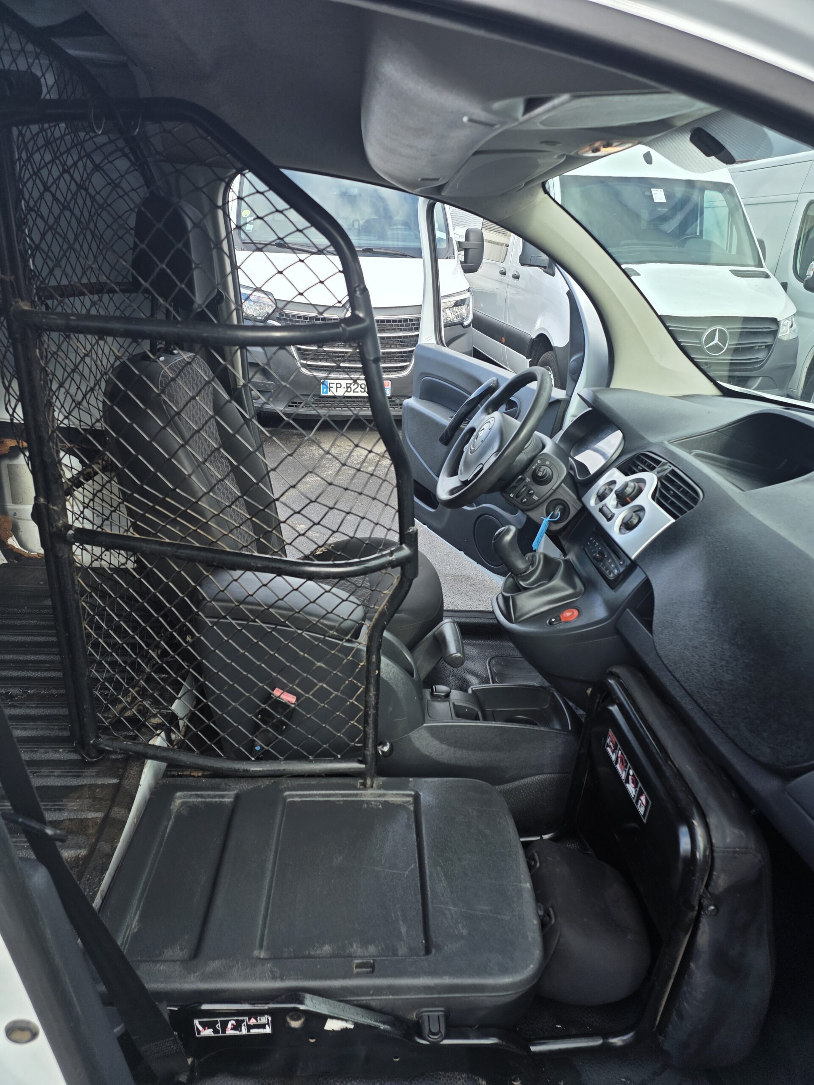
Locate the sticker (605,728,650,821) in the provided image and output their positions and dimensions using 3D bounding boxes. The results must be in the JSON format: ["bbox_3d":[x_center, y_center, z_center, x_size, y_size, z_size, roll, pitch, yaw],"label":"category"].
[{"bbox_3d":[0.328,0.344,1.076,0.004,0.035,0.177,5,18,-5],"label":"sticker"}]

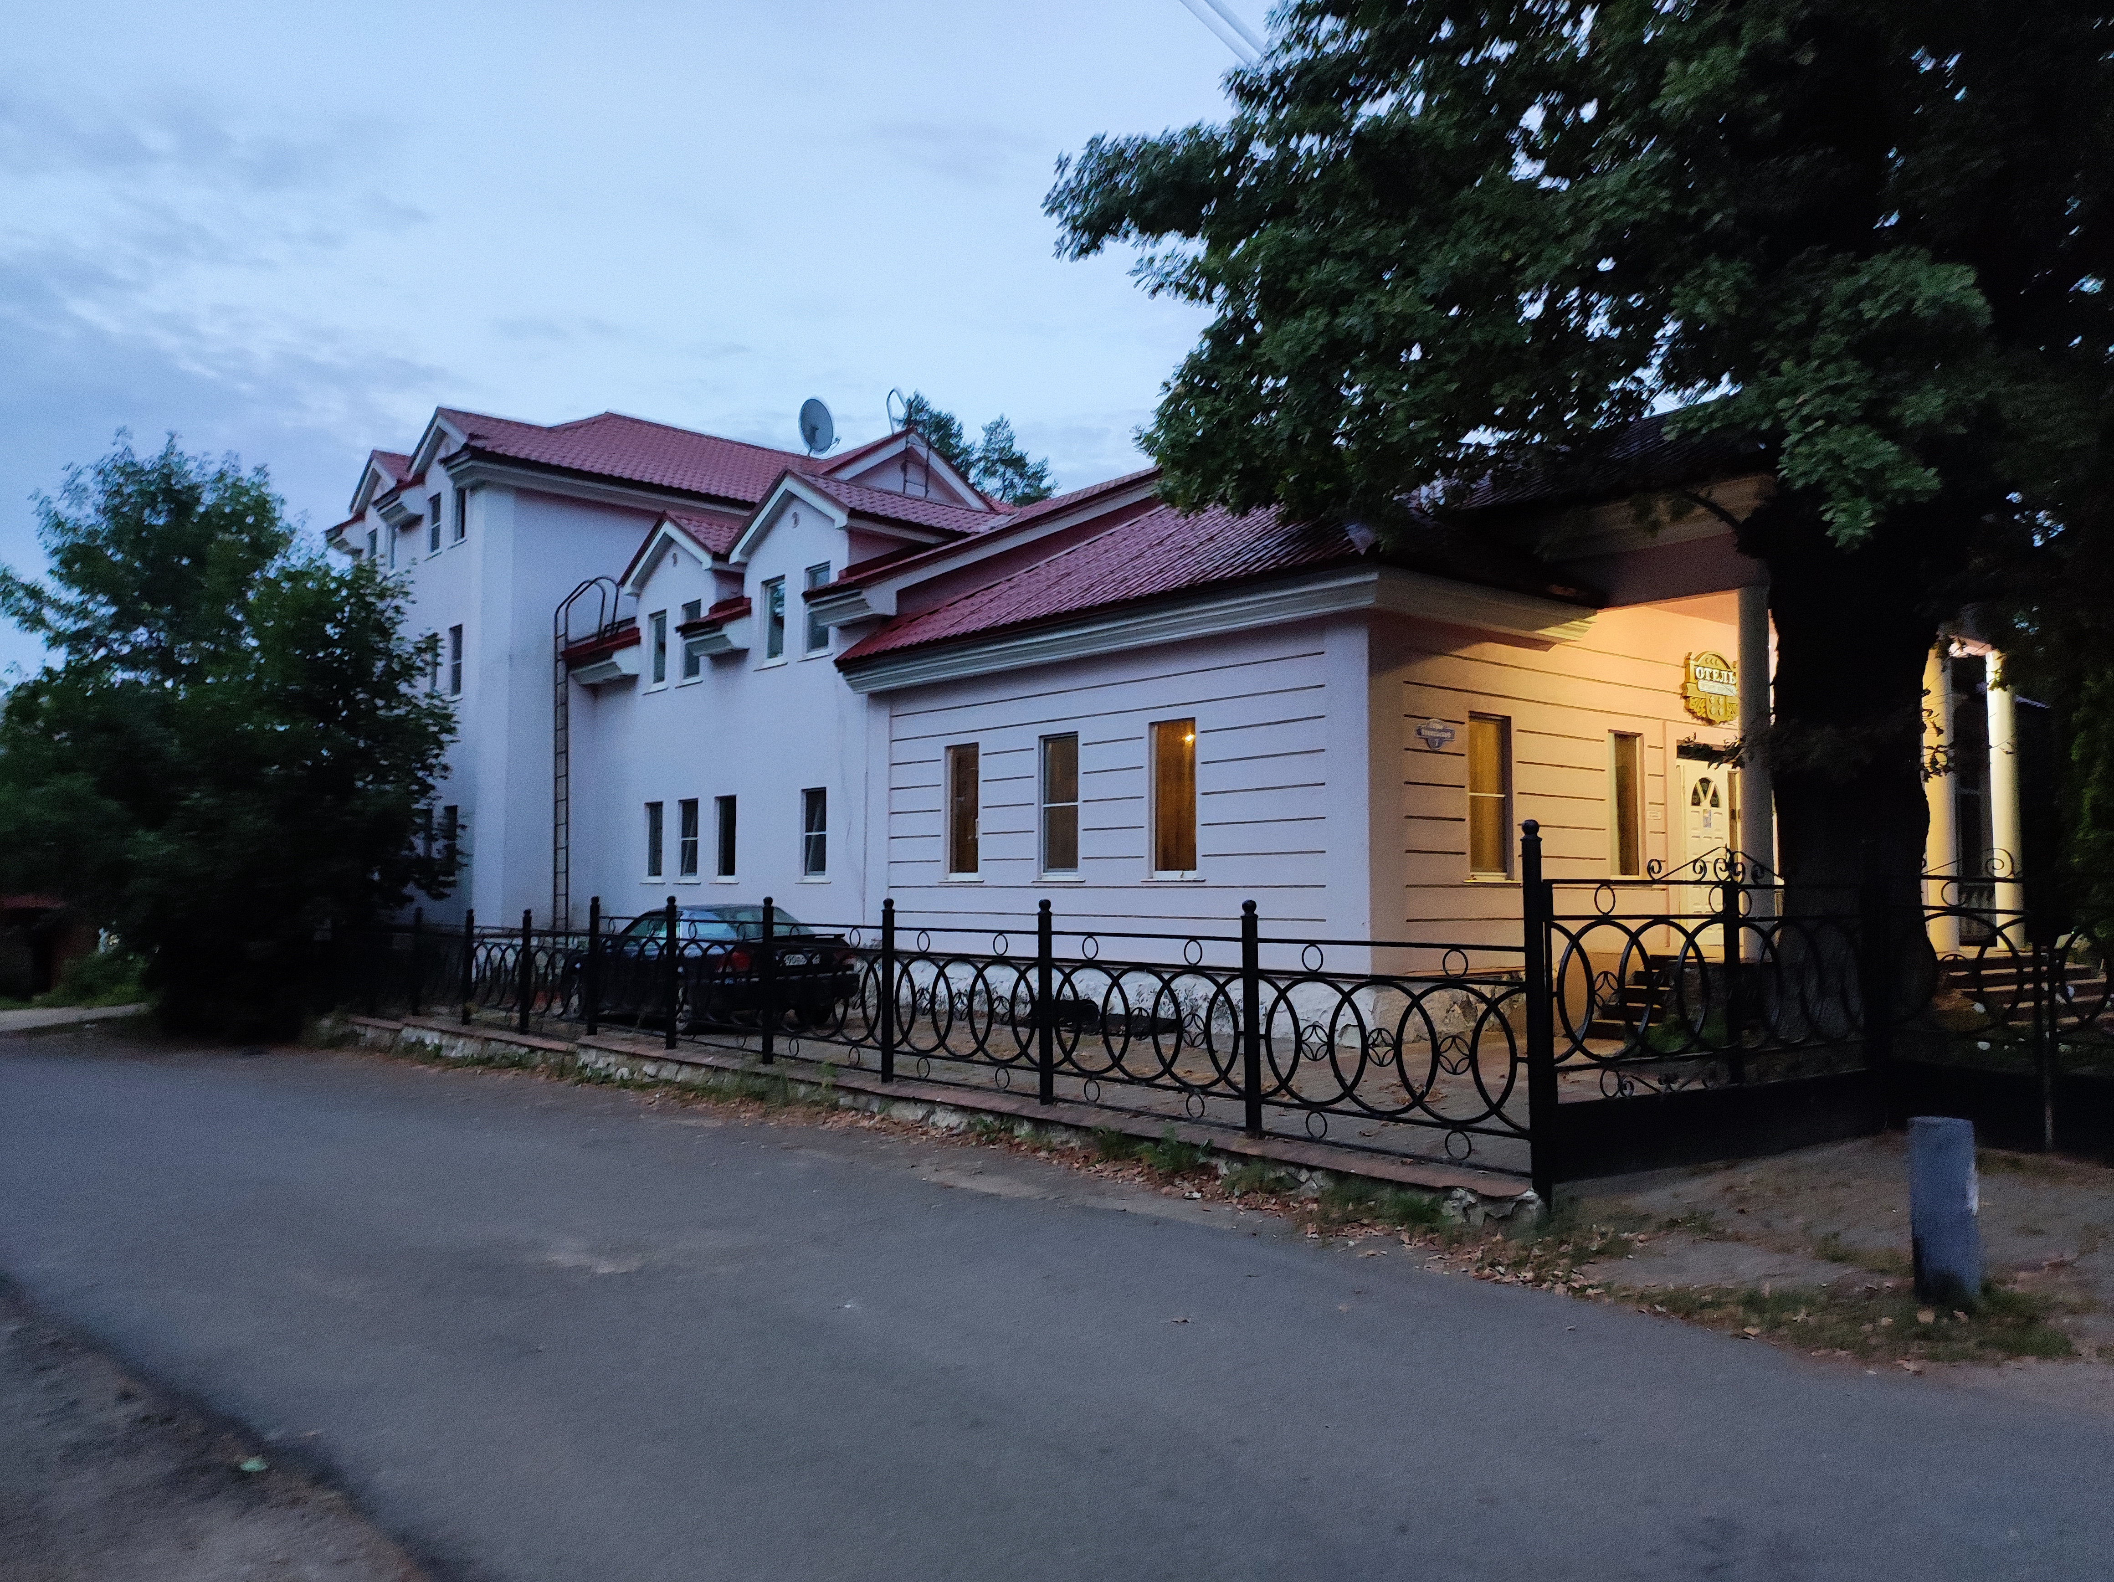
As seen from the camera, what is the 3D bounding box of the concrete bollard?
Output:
[{"bbox_3d":[3.345,1.575,5.750,0.220,0.660,0.220,4,-5,-40],"label":"concrete bollard"}]

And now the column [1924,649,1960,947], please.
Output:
[{"bbox_3d":[9.830,0.075,16.950,0.285,3.440,0.285,4,-5,-40],"label":"column"}]

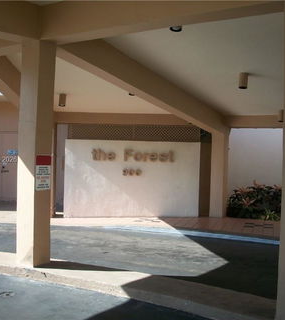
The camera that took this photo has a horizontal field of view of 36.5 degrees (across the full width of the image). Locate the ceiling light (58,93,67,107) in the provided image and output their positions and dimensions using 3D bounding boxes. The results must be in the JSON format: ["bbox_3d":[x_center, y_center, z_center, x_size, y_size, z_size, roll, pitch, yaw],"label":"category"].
[{"bbox_3d":[-1.952,-1.456,10.514,0.153,0.280,0.153,2,-8,32],"label":"ceiling light"}]

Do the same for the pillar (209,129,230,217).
[{"bbox_3d":[2.027,0.378,11.245,0.327,2.163,0.327,2,0,32],"label":"pillar"}]

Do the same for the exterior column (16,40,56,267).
[{"bbox_3d":[-1.445,-0.082,5.947,0.327,3.027,0.327,2,0,32],"label":"exterior column"}]

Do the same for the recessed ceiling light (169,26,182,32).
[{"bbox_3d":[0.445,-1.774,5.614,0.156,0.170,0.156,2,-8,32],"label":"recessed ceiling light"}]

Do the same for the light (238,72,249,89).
[{"bbox_3d":[1.841,-1.437,7.868,0.150,0.265,0.150,2,-8,32],"label":"light"}]

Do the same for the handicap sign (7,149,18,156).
[{"bbox_3d":[-4.132,-0.239,13.750,0.330,0.220,0.020,2,0,3],"label":"handicap sign"}]

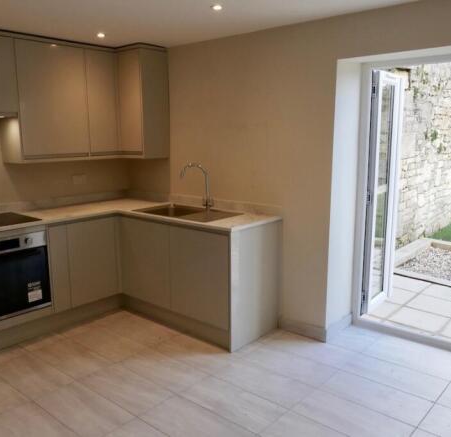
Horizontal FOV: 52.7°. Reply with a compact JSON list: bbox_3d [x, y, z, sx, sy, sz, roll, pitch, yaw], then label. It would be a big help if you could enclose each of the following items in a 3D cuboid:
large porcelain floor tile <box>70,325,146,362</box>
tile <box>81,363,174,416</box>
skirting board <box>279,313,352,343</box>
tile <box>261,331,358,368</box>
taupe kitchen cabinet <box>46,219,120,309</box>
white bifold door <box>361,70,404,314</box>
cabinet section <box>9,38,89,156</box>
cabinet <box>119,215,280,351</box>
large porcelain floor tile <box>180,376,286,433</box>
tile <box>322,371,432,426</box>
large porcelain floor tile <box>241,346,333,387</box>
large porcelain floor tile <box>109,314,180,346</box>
[{"bbox_3d":[-0.878,0.935,3.381,0.598,0.010,0.291,8,13,40],"label":"large porcelain floor tile"},{"bbox_3d":[-0.613,1.035,2.777,0.598,0.010,0.291,8,13,40],"label":"tile"},{"bbox_3d":[0.759,0.833,3.716,0.409,0.102,0.473,8,12,40],"label":"skirting board"},{"bbox_3d":[0.636,0.956,3.316,0.597,0.010,0.304,8,12,40],"label":"tile"},{"bbox_3d":[-1.346,0.322,3.902,0.580,0.703,0.614,8,13,41],"label":"taupe kitchen cabinet"},{"bbox_3d":[1.330,-0.193,3.824,0.080,1.974,0.558,8,12,40],"label":"white bifold door"},{"bbox_3d":[-1.511,-0.961,3.811,0.335,0.905,0.594,8,13,40],"label":"cabinet section"},{"bbox_3d":[-0.242,0.424,3.821,1.281,0.884,0.593,8,12,40],"label":"cabinet"},{"bbox_3d":[0.034,1.058,2.610,0.598,0.010,0.291,8,13,40],"label":"large porcelain floor tile"},{"bbox_3d":[0.870,1.042,2.663,0.598,0.010,0.291,8,13,40],"label":"tile"},{"bbox_3d":[0.436,0.995,3.090,0.597,0.010,0.304,8,12,40],"label":"large porcelain floor tile"},{"bbox_3d":[-0.688,0.897,3.600,0.598,0.010,0.291,8,13,40],"label":"large porcelain floor tile"}]

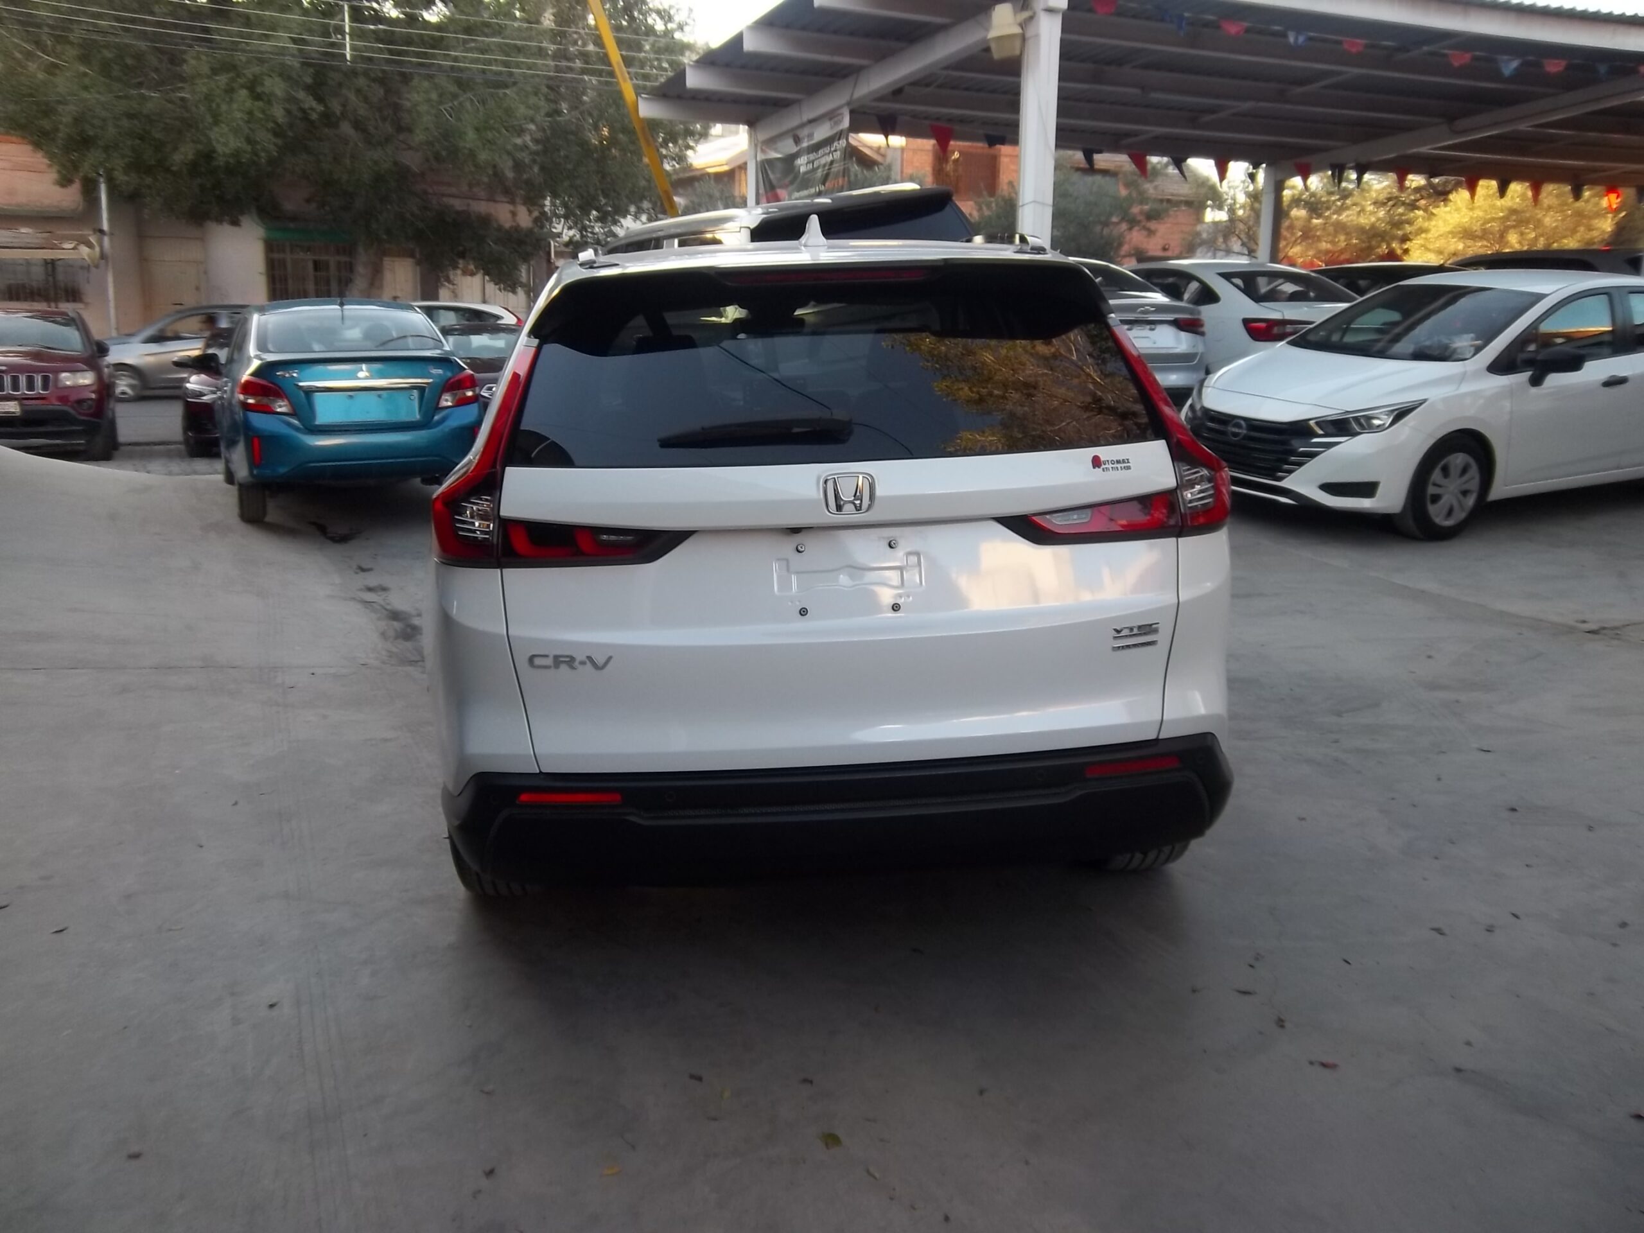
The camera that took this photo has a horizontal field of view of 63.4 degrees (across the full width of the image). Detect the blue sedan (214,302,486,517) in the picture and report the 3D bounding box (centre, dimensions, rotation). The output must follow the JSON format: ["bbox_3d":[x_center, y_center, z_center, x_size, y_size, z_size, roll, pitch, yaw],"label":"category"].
[{"bbox_3d":[-3.735,-1.654,10.169,1.690,1.510,4.280,-6,13,-25],"label":"blue sedan"}]

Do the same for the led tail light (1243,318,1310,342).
[{"bbox_3d":[4.090,-2.565,11.907,0.500,0.200,0.240,-5,14,-19],"label":"led tail light"}]

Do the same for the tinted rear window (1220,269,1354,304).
[{"bbox_3d":[4.397,-3.113,12.607,1.250,0.120,0.680,-5,42,-19],"label":"tinted rear window"}]

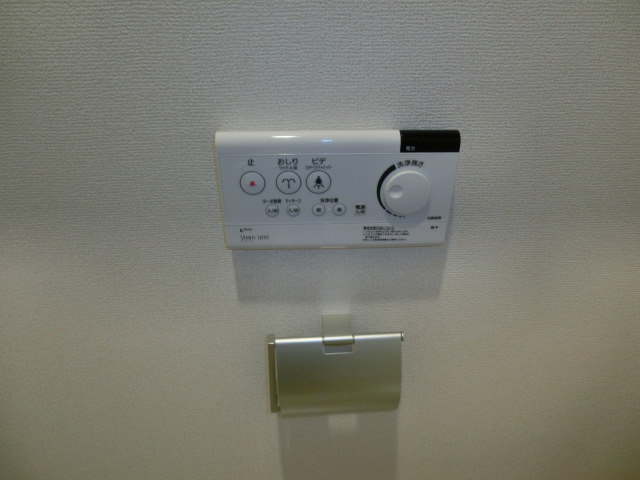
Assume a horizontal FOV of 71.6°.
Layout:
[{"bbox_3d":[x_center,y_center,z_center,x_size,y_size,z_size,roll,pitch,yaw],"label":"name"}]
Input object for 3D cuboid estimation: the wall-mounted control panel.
[{"bbox_3d":[0.019,-0.051,0.458,0.236,0.124,0.028,-1,28,-2],"label":"wall-mounted control panel"}]

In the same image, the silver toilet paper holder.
[{"bbox_3d":[0.017,0.154,0.543,0.156,0.107,0.073,-1,28,-2],"label":"silver toilet paper holder"}]

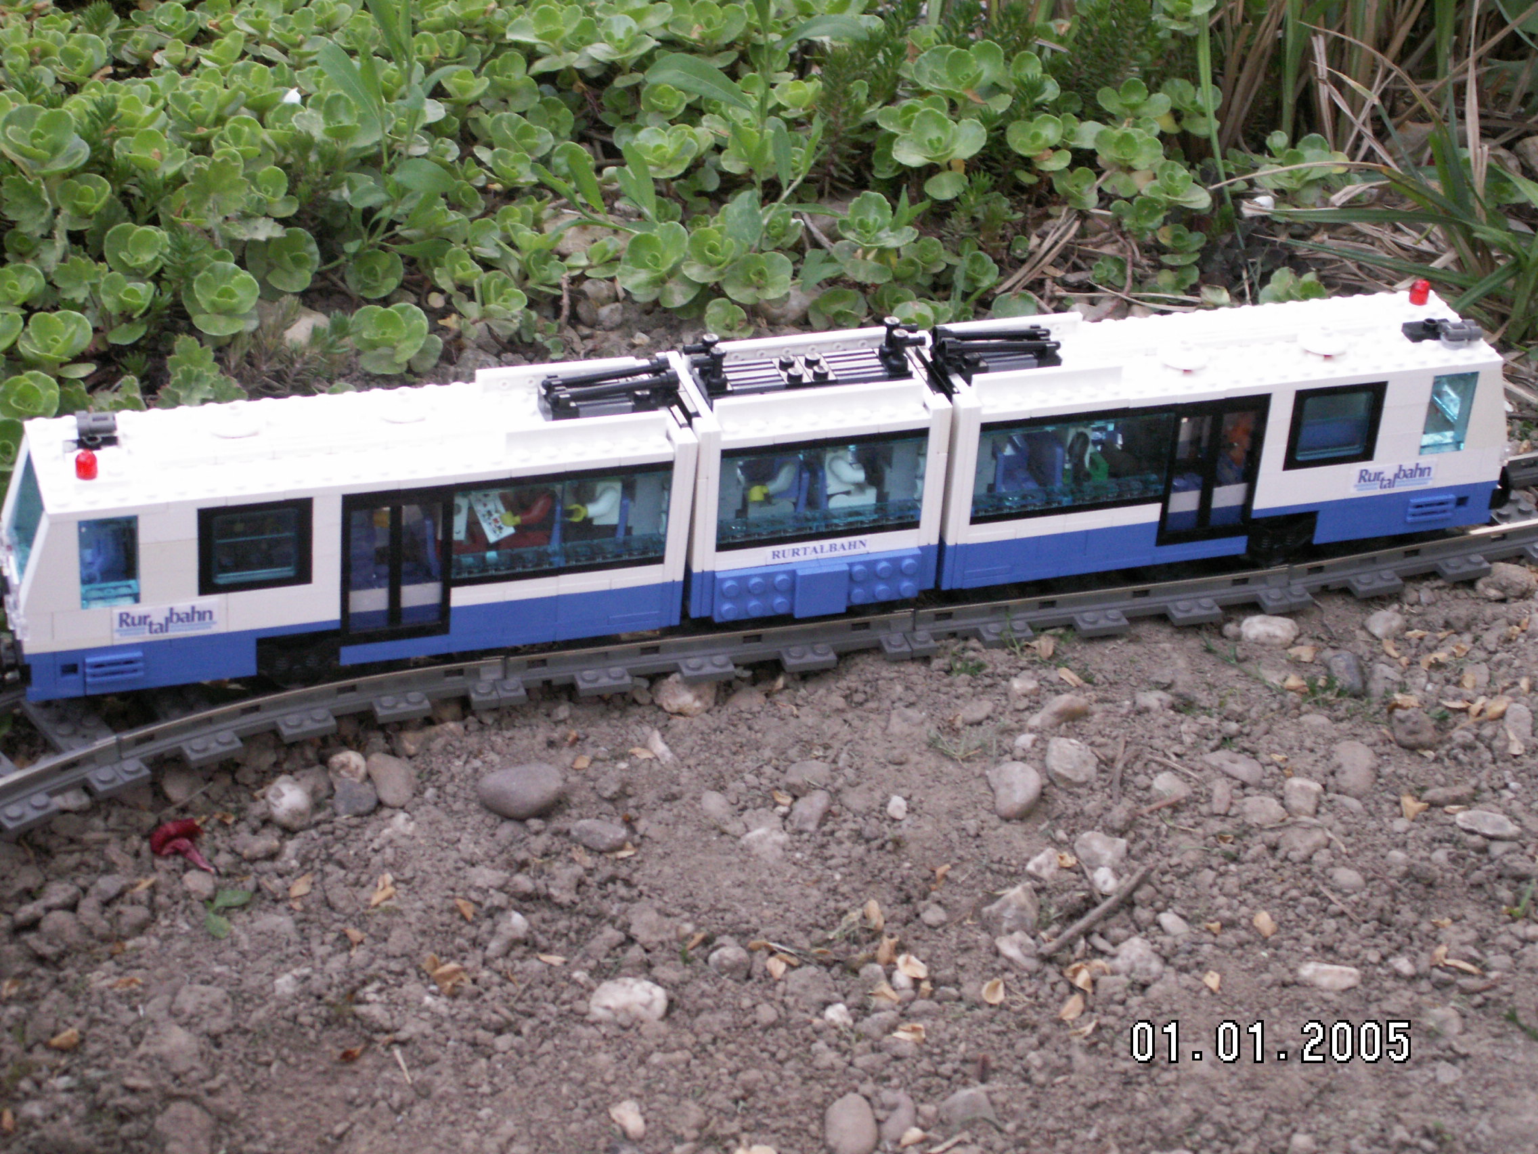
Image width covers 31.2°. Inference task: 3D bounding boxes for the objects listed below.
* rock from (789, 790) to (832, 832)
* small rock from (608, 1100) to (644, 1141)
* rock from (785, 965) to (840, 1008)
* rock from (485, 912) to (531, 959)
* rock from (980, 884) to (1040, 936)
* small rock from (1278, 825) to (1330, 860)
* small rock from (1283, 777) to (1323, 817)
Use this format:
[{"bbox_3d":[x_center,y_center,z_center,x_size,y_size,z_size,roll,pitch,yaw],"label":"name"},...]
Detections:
[{"bbox_3d":[0.012,0.066,0.775,0.010,0.008,0.017,16,35,18],"label":"rock"},{"bbox_3d":[-0.035,0.133,0.674,0.008,0.007,0.013,-12,36,-23],"label":"small rock"},{"bbox_3d":[0.011,0.106,0.712,0.014,0.009,0.013,3,33,-2],"label":"rock"},{"bbox_3d":[-0.069,0.094,0.726,0.009,0.009,0.017,21,36,24],"label":"rock"},{"bbox_3d":[0.066,0.092,0.757,0.017,0.013,0.016,4,33,0],"label":"rock"},{"bbox_3d":[0.152,0.075,0.781,0.015,0.008,0.012,12,33,12],"label":"small rock"},{"bbox_3d":[0.156,0.064,0.803,0.011,0.009,0.009,3,33,-2],"label":"small rock"}]

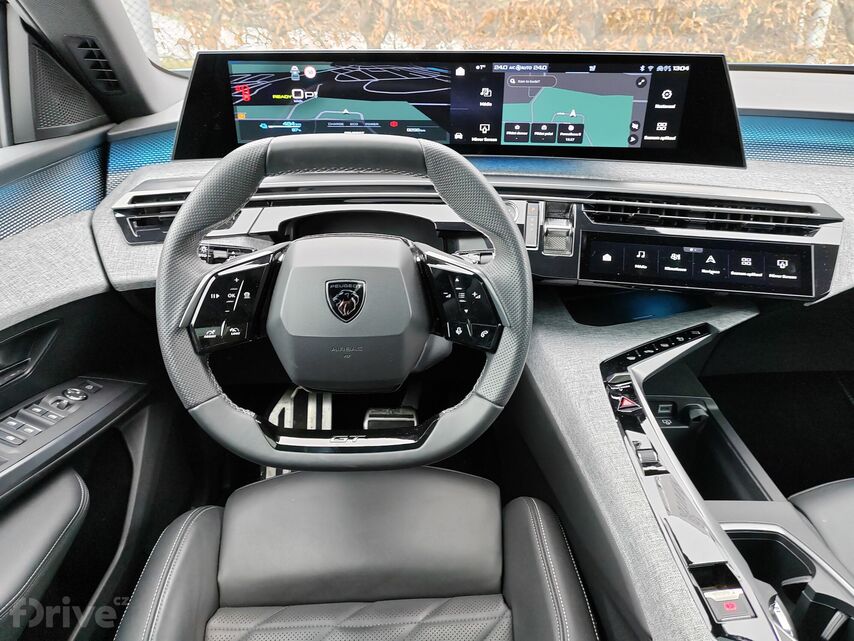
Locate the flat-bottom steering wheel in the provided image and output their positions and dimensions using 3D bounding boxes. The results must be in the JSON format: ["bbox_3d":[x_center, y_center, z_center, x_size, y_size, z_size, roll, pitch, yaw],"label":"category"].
[{"bbox_3d":[-0.078,-0.018,0.640,0.355,0.328,0.090,0,11,0],"label":"flat-bottom steering wheel"}]

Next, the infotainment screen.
[{"bbox_3d":[0.039,-0.248,0.790,0.670,0.130,0.050,0,25,0],"label":"infotainment screen"}]

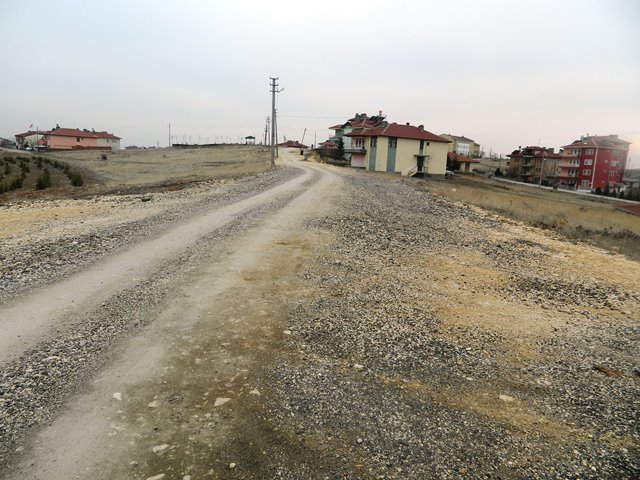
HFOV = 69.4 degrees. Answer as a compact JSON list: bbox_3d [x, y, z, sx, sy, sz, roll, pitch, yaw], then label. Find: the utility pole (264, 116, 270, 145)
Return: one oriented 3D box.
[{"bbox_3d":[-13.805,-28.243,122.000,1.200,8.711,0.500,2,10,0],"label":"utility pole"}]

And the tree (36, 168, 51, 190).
[{"bbox_3d":[-14.956,-3.272,25.000,0.780,1.190,0.750,2,10,0],"label":"tree"}]

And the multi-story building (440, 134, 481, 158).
[{"bbox_3d":[60.947,-41.435,206.136,20.500,9.800,11.000,-6,13,-40],"label":"multi-story building"}]

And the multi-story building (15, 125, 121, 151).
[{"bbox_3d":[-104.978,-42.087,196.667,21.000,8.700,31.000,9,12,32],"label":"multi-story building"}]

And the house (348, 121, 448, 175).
[{"bbox_3d":[12.971,-15.084,77.370,15.500,8.100,9.400,-4,12,-33],"label":"house"}]

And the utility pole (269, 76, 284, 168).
[{"bbox_3d":[-4.590,-12.441,49.000,1.400,9.722,0.450,2,10,0],"label":"utility pole"}]

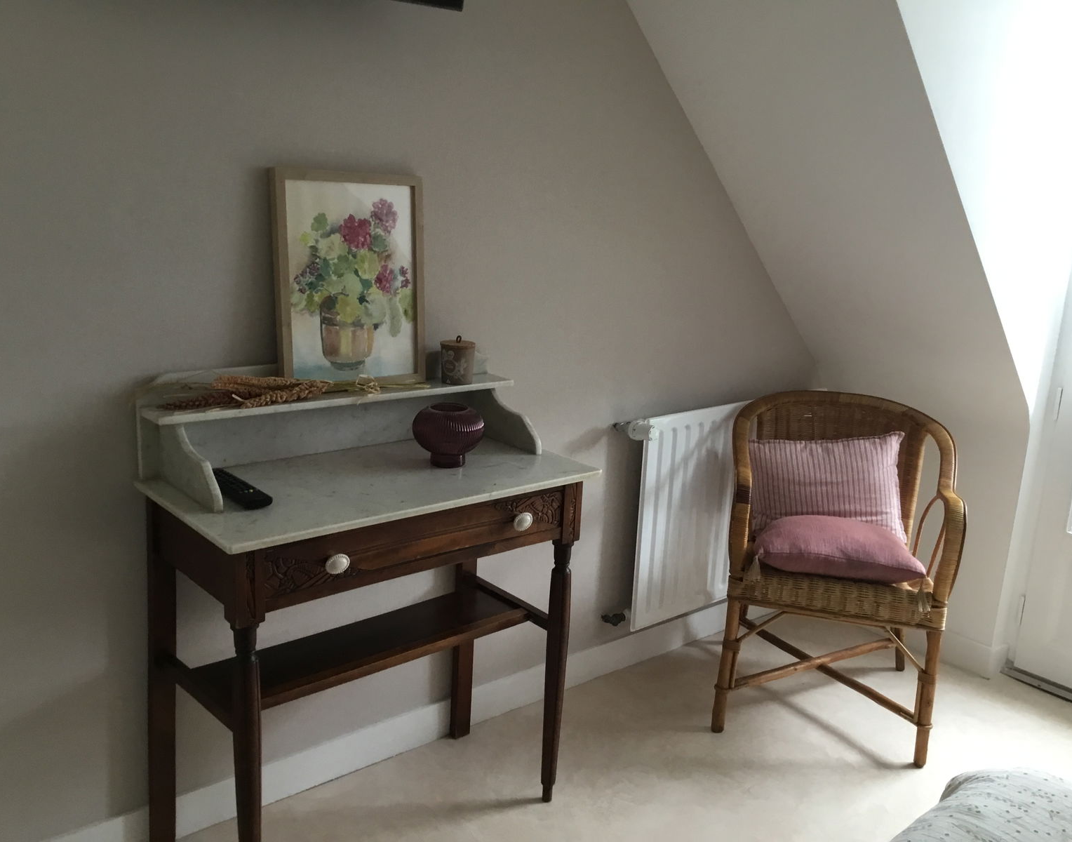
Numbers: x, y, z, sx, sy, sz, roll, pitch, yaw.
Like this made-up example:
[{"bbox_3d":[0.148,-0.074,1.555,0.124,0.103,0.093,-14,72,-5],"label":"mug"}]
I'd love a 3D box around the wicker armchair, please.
[{"bbox_3d":[0.787,0.367,2.659,0.576,0.800,0.579,6,14,13],"label":"wicker armchair"}]

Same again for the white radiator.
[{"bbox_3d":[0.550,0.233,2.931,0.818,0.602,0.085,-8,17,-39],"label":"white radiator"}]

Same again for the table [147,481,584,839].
[{"bbox_3d":[-0.320,0.484,2.025,0.765,0.745,0.378,-9,18,-41],"label":"table"}]

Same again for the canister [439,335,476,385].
[{"bbox_3d":[-0.171,-0.136,2.195,0.077,0.101,0.077,3,13,-1],"label":"canister"}]

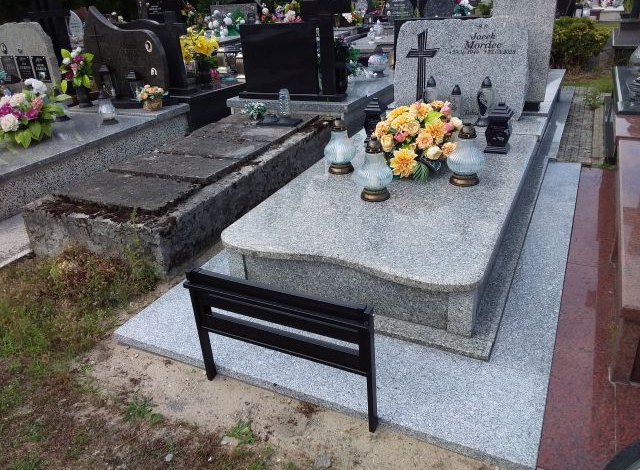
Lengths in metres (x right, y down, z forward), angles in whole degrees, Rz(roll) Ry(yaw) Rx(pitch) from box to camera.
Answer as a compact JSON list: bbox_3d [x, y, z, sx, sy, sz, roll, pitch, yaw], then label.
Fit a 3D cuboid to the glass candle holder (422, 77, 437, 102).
[{"bbox_3d":[0.826,-1.005,3.853,0.113,0.340,0.113,10,30,25],"label":"glass candle holder"}]

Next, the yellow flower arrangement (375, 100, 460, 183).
[{"bbox_3d":[0.569,-0.545,2.982,0.484,0.334,0.422,10,30,25],"label":"yellow flower arrangement"}]

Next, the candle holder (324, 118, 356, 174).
[{"bbox_3d":[0.120,-0.525,3.026,0.187,0.314,0.187,-3,27,2],"label":"candle holder"}]

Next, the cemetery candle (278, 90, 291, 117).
[{"bbox_3d":[-0.303,-1.136,4.462,0.082,0.225,0.082,-3,27,2],"label":"cemetery candle"}]

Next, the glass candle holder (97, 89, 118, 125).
[{"bbox_3d":[-1.777,-1.070,4.302,0.141,0.295,0.141,10,30,25],"label":"glass candle holder"}]

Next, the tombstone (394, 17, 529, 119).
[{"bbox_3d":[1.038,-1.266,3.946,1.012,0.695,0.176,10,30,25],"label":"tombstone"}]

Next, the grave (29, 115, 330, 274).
[{"bbox_3d":[-0.787,-0.463,3.735,1.021,0.255,2.253,10,30,25],"label":"grave"}]

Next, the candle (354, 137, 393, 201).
[{"bbox_3d":[0.272,-0.340,2.640,0.199,0.311,0.199,-3,27,2],"label":"candle"}]

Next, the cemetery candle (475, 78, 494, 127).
[{"bbox_3d":[1.187,-0.955,3.706,0.121,0.340,0.121,10,30,25],"label":"cemetery candle"}]

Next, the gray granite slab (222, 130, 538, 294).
[{"bbox_3d":[0.480,-0.296,2.915,1.179,0.038,2.015,10,30,25],"label":"gray granite slab"}]

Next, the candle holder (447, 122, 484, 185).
[{"bbox_3d":[0.780,-0.433,2.747,0.196,0.321,0.196,10,30,25],"label":"candle holder"}]

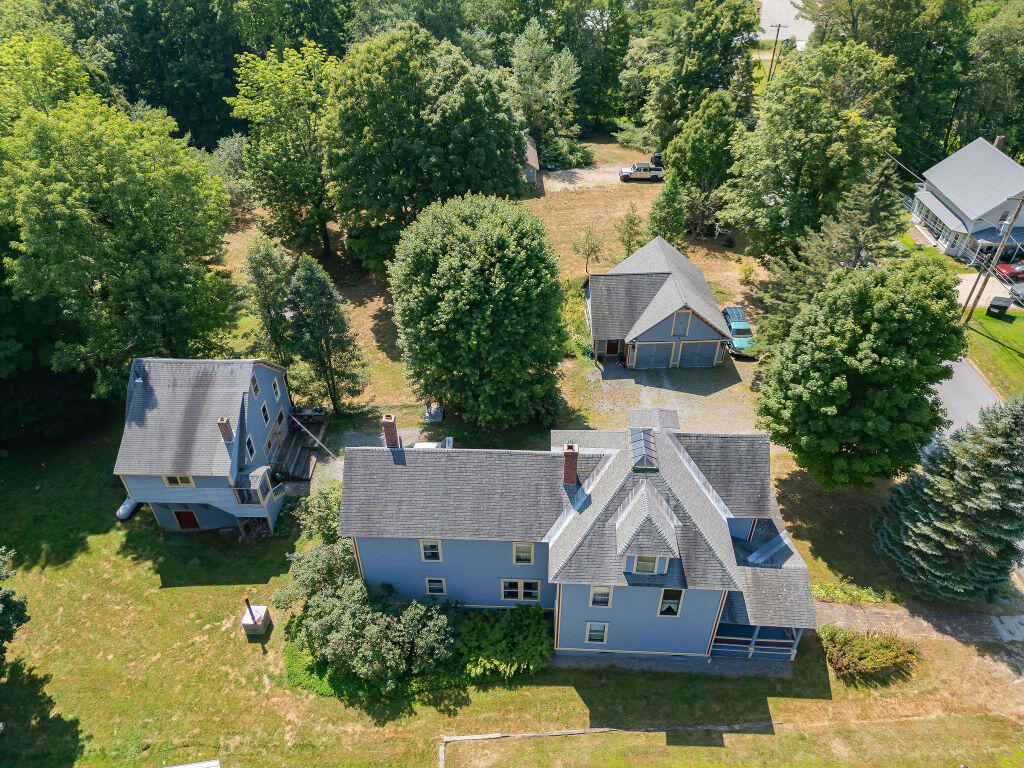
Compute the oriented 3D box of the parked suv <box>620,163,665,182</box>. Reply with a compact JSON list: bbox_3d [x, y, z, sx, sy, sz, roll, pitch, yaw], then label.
[{"bbox_3d":[16.526,-26.986,90.164,5.480,1.860,1.900,1,36,3],"label":"parked suv"}]

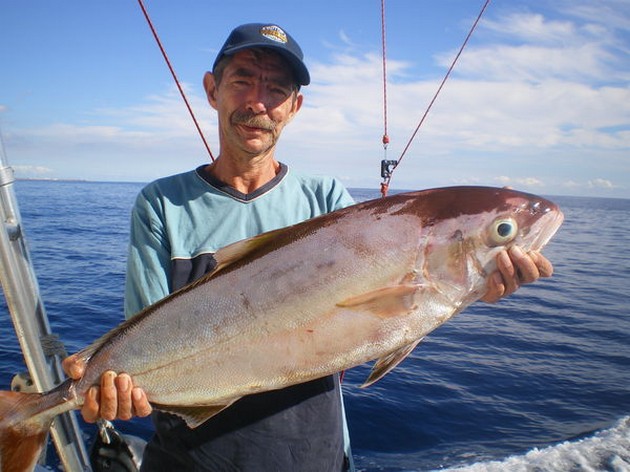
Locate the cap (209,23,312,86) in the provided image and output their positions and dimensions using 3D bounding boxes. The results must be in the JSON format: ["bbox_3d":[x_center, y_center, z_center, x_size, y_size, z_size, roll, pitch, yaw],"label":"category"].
[{"bbox_3d":[-0.089,-0.336,1.195,0.172,0.130,0.265,10,-4,-20],"label":"cap"}]

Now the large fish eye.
[{"bbox_3d":[0.227,-0.004,0.790,0.035,0.034,0.018,-5,-3,4],"label":"large fish eye"}]

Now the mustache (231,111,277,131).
[{"bbox_3d":[-0.107,-0.200,1.135,0.082,0.031,0.028,8,5,-12],"label":"mustache"}]

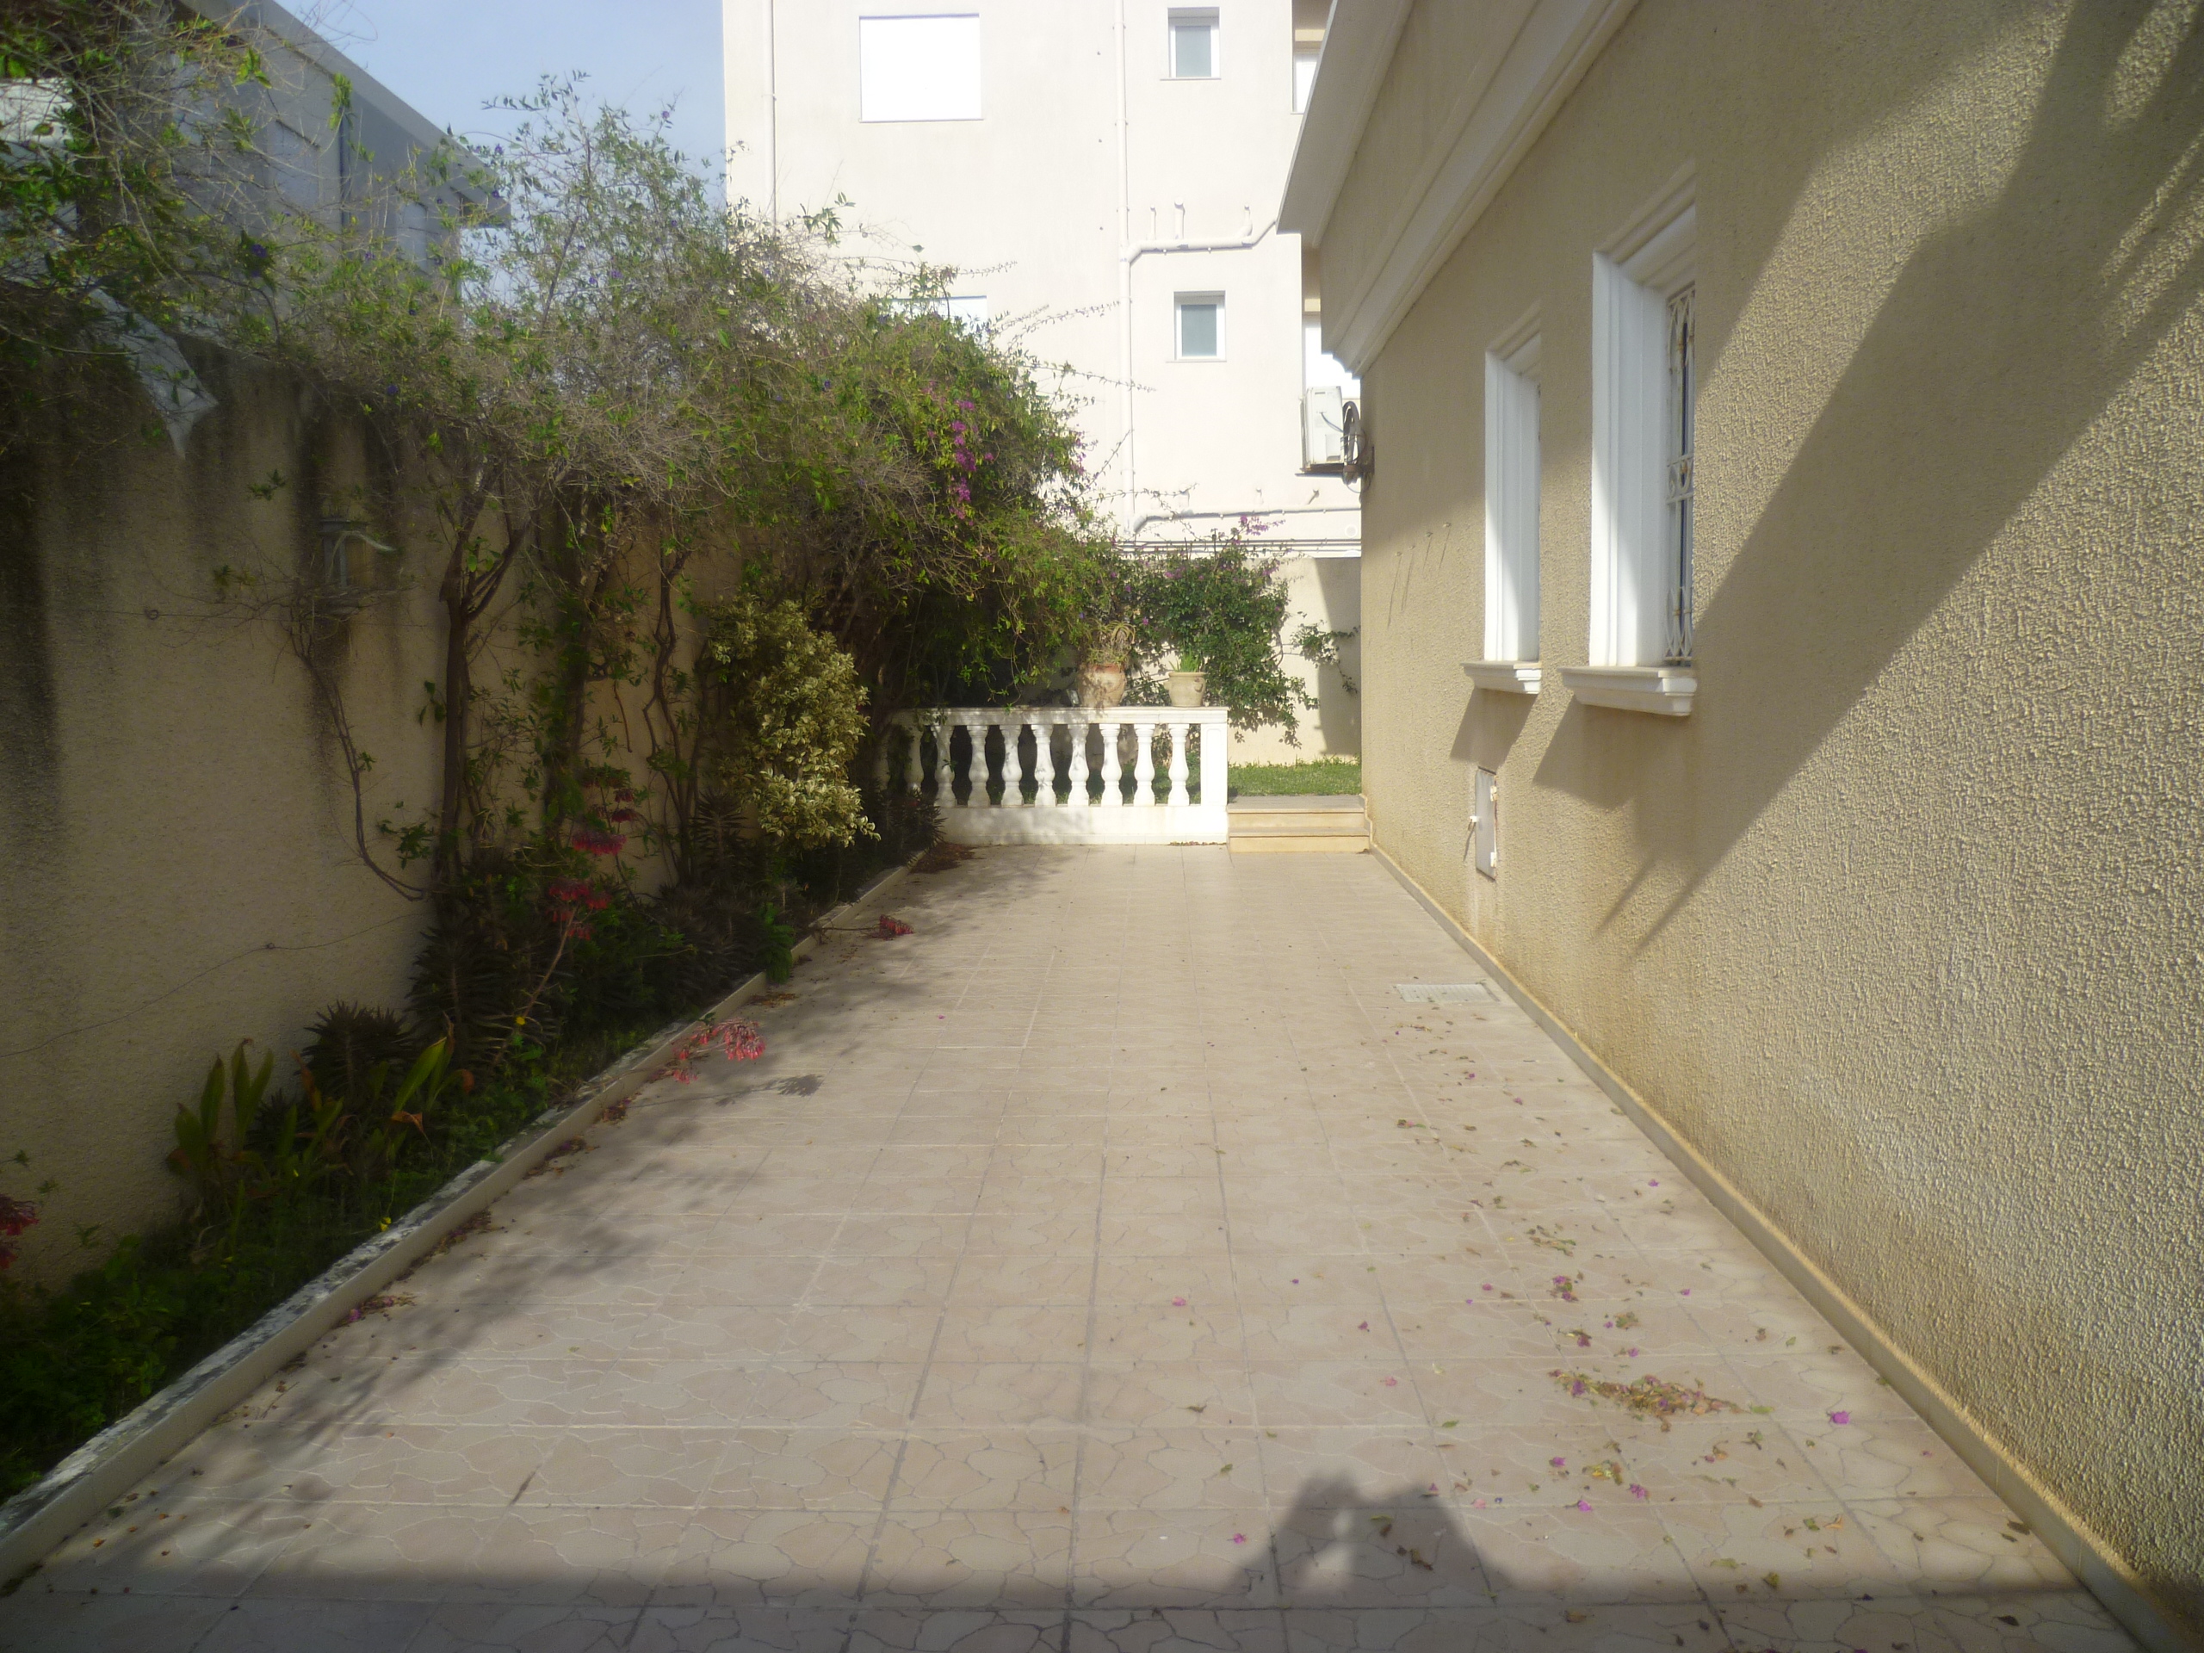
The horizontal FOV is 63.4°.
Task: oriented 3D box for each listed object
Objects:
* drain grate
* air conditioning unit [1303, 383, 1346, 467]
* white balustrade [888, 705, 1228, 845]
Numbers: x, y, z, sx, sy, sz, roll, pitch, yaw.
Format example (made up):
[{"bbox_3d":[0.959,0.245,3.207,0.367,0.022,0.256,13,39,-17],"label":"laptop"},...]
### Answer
[{"bbox_3d":[1.471,0.724,7.604,0.380,0.030,0.365,0,6,2],"label":"drain grate"},{"bbox_3d":[1.529,-2.767,12.550,0.260,0.535,0.760,0,6,2],"label":"air conditioning unit"},{"bbox_3d":[-0.433,-0.386,13.455,2.759,1.032,0.220,0,6,2],"label":"white balustrade"}]

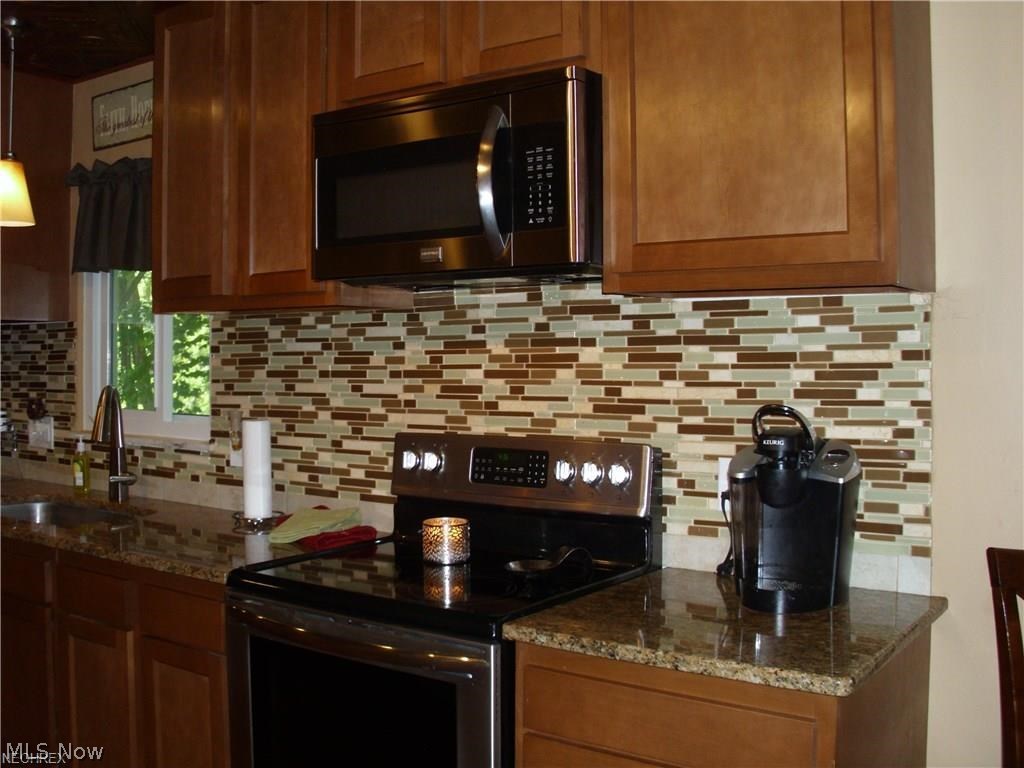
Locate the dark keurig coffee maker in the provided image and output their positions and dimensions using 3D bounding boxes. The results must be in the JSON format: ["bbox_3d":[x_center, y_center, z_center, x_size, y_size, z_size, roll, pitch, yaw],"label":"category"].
[{"bbox_3d":[0.577,0.234,2.228,0.238,0.395,0.268,1,2,26],"label":"dark keurig coffee maker"}]

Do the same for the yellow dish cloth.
[{"bbox_3d":[-0.517,0.375,2.983,0.175,0.070,0.250,1,2,36],"label":"yellow dish cloth"}]

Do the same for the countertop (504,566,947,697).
[{"bbox_3d":[0.430,0.446,2.123,0.645,0.031,0.637,1,2,36],"label":"countertop"}]

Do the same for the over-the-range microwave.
[{"bbox_3d":[-0.062,-0.441,2.588,0.755,0.413,0.410,1,2,36],"label":"over-the-range microwave"}]

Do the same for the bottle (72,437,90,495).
[{"bbox_3d":[-1.480,0.282,3.856,0.060,0.192,0.050,0,2,14],"label":"bottle"}]

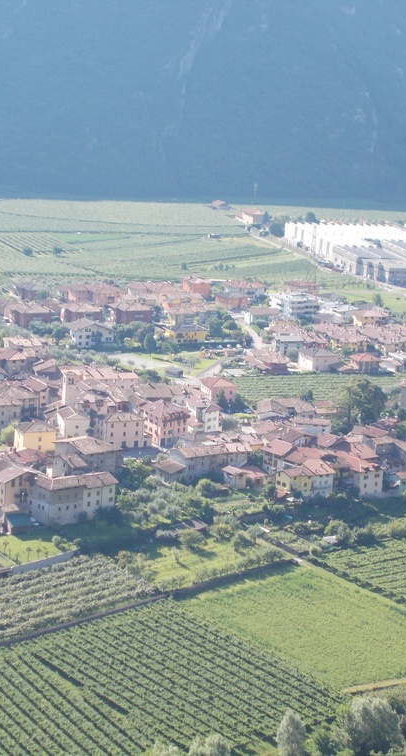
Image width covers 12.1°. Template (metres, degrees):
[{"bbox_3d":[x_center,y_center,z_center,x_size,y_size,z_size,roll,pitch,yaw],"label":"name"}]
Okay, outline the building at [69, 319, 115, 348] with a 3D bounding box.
[{"bbox_3d":[-49.043,-20.053,849.061,18.557,10.279,12.587,-2,15,-20],"label":"building"}]

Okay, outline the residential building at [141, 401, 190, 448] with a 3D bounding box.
[{"bbox_3d":[-13.810,15.890,694.500,12.540,14.910,13.380,-6,15,-35],"label":"residential building"}]

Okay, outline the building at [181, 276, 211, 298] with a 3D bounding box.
[{"bbox_3d":[-3.230,-46.980,993.210,10.810,10.570,12.030,-3,14,-25],"label":"building"}]

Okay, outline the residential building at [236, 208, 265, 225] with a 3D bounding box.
[{"bbox_3d":[32.040,-110.650,1305.770,8.770,8.390,30.160,-2,13,-21],"label":"residential building"}]

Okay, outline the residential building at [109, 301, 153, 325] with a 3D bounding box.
[{"bbox_3d":[-34.500,-32.320,917.130,13.650,9.470,20.230,-3,14,-25],"label":"residential building"}]

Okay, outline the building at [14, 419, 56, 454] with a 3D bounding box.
[{"bbox_3d":[-59.810,20.750,685.826,12.534,10.668,8.837,-4,16,-27],"label":"building"}]

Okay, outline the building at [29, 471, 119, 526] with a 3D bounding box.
[{"bbox_3d":[-41.994,38.894,633.114,25.378,13.820,12.916,-6,17,-32],"label":"building"}]

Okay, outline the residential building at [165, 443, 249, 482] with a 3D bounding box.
[{"bbox_3d":[2.812,28.944,677.186,27.796,10.840,10.568,-6,17,-33],"label":"residential building"}]

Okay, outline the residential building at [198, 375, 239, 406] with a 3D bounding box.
[{"bbox_3d":[5.860,4.930,763.110,11.140,10.270,11.970,-2,13,-22],"label":"residential building"}]

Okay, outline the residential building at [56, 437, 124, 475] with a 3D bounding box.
[{"bbox_3d":[-40.212,27.163,671.305,16.761,11.864,17.467,-9,19,-41],"label":"residential building"}]

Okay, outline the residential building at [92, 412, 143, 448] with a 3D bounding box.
[{"bbox_3d":[-29.950,16.940,681.340,15.250,10.420,12.720,-2,13,-23],"label":"residential building"}]

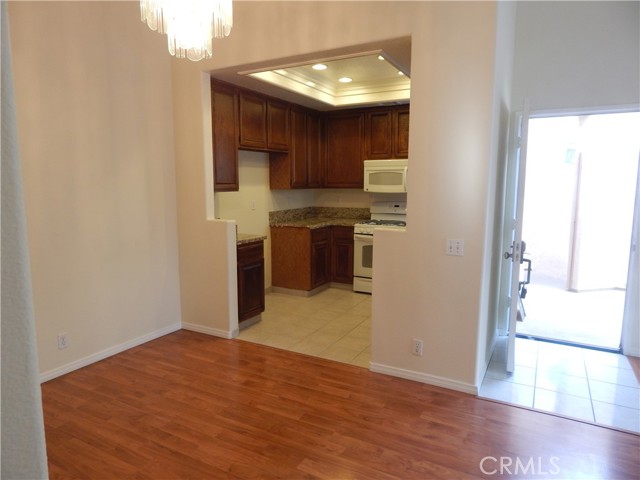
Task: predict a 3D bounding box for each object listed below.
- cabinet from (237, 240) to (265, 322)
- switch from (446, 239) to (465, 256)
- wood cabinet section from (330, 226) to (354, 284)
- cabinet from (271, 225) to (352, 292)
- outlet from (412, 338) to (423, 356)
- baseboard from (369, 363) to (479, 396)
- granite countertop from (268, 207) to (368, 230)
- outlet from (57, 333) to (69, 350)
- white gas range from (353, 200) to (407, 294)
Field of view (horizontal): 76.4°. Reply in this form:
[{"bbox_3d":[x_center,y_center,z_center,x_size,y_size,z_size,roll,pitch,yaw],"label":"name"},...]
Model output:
[{"bbox_3d":[-0.949,0.388,4.188,0.642,0.804,0.458,4,9,29],"label":"cabinet"},{"bbox_3d":[0.899,0.051,2.700,0.116,0.115,0.010,4,9,29],"label":"switch"},{"bbox_3d":[0.443,0.182,5.736,0.336,0.783,0.580,4,9,28],"label":"wood cabinet section"},{"bbox_3d":[0.052,0.192,5.643,0.973,0.818,1.118,4,9,29],"label":"cabinet"},{"bbox_3d":[0.699,0.773,2.913,0.070,0.115,0.008,4,9,29],"label":"outlet"},{"bbox_3d":[0.726,0.991,2.923,0.781,0.076,0.014,4,9,29],"label":"baseboard"},{"bbox_3d":[0.040,-0.304,5.574,0.987,0.204,1.149,4,9,29],"label":"granite countertop"},{"bbox_3d":[-1.915,0.753,3.036,0.008,0.115,0.070,4,9,29],"label":"outlet"},{"bbox_3d":[0.928,0.101,5.401,0.762,1.177,0.656,4,9,29],"label":"white gas range"}]

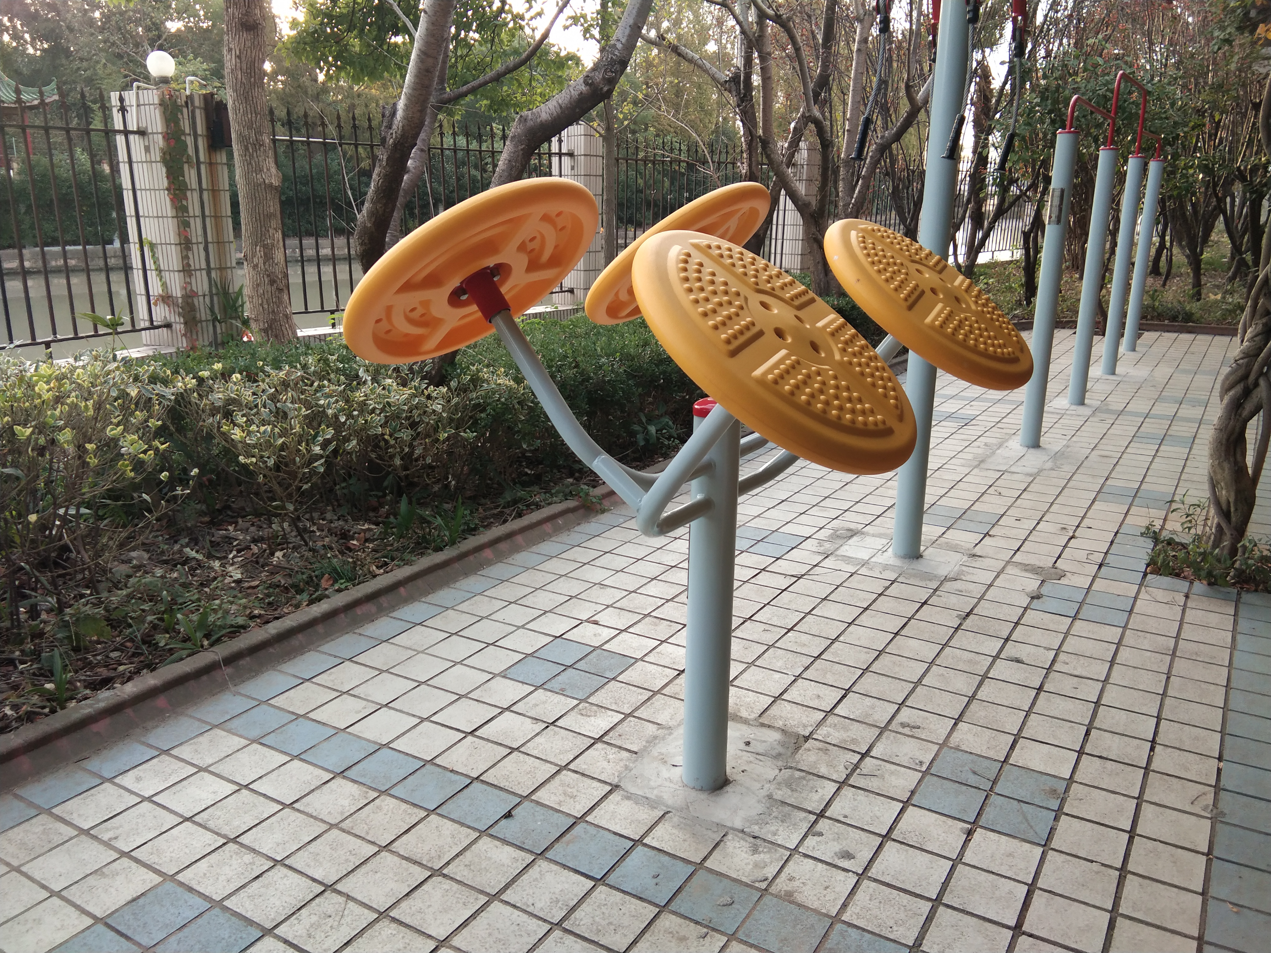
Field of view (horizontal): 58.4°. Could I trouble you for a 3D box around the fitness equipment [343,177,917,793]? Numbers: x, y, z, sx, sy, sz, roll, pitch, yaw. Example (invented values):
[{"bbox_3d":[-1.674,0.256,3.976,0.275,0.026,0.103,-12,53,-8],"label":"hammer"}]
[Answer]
[{"bbox_3d":[0.190,0.068,2.690,1.260,1.430,1.520,9,18,28],"label":"fitness equipment"}]

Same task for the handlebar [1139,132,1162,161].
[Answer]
[{"bbox_3d":[4.210,-2.720,9.349,0.060,0.230,1.550,9,18,28],"label":"handlebar"}]

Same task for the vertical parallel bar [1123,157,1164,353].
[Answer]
[{"bbox_3d":[4.586,-1.995,10.268,0.118,1.690,0.118,9,18,28],"label":"vertical parallel bar"}]

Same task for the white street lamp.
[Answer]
[{"bbox_3d":[-4.003,-3.455,9.600,0.250,0.290,0.250,-5,16,-17],"label":"white street lamp"}]

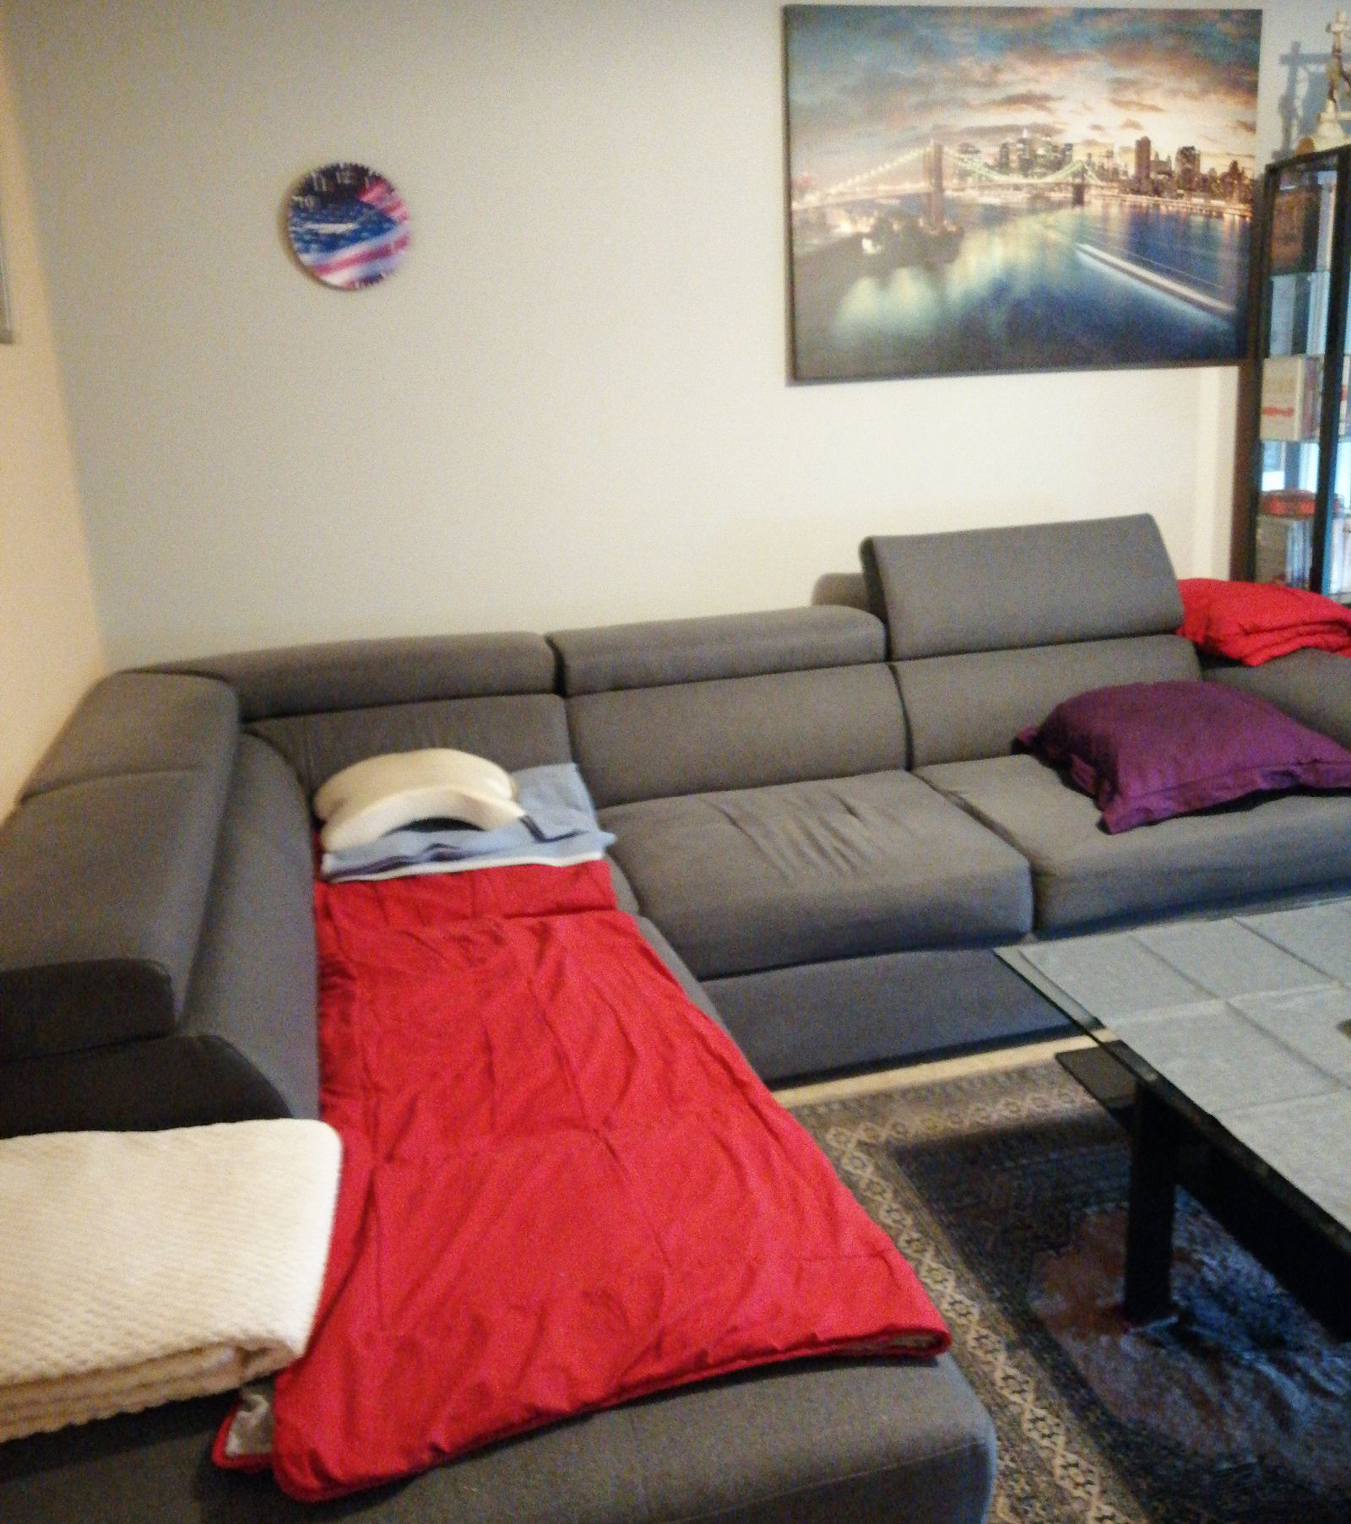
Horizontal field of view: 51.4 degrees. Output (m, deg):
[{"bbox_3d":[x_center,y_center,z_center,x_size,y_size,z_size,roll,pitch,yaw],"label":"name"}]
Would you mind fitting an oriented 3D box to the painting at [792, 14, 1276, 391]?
[{"bbox_3d":[0.840,-1.352,3.351,1.195,0.802,0.035,-6,15,-12],"label":"painting"}]

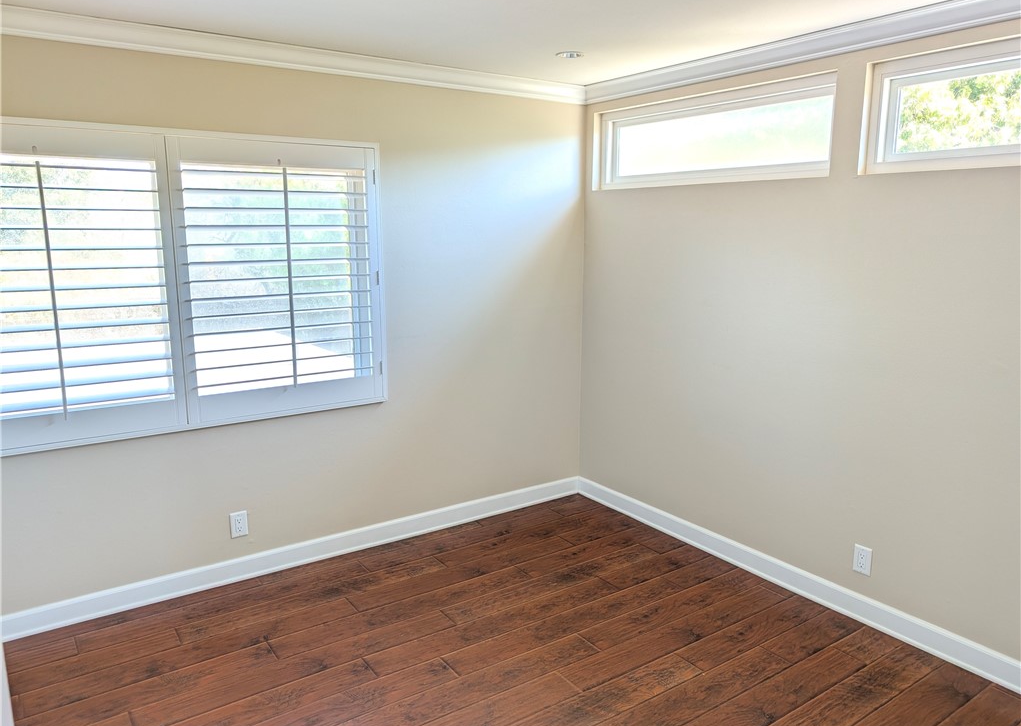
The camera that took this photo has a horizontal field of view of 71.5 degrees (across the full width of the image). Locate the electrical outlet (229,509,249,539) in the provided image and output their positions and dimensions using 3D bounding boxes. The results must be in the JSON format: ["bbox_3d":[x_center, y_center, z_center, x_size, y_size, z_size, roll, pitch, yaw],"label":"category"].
[{"bbox_3d":[-1.221,0.732,3.194,0.072,0.116,0.010,-7,13,-34],"label":"electrical outlet"}]

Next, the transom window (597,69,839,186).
[{"bbox_3d":[0.899,-1.056,3.377,0.085,0.410,1.420,-7,13,-34],"label":"transom window"}]

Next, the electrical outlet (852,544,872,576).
[{"bbox_3d":[1.427,0.801,2.873,0.010,0.116,0.072,-7,13,-34],"label":"electrical outlet"}]

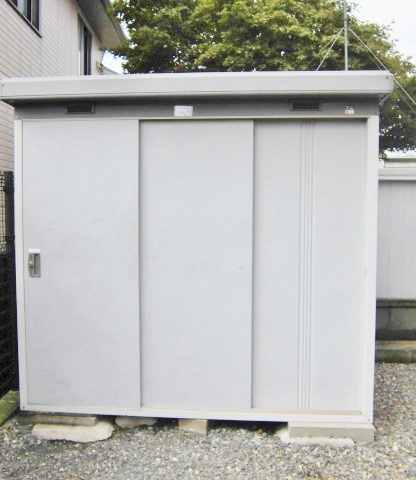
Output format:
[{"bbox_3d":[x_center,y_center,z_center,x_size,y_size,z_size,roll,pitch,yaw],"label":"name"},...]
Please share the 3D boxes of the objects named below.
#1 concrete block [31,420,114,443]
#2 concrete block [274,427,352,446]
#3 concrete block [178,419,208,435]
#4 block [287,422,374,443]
[{"bbox_3d":[-0.819,1.170,3.052,0.490,0.080,0.270,0,3,4],"label":"concrete block"},{"bbox_3d":[0.598,1.100,2.772,0.433,0.055,0.240,0,3,5],"label":"concrete block"},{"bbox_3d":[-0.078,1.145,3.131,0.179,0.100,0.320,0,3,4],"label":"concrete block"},{"bbox_3d":[0.708,1.097,2.825,0.468,0.075,0.210,0,3,5],"label":"block"}]

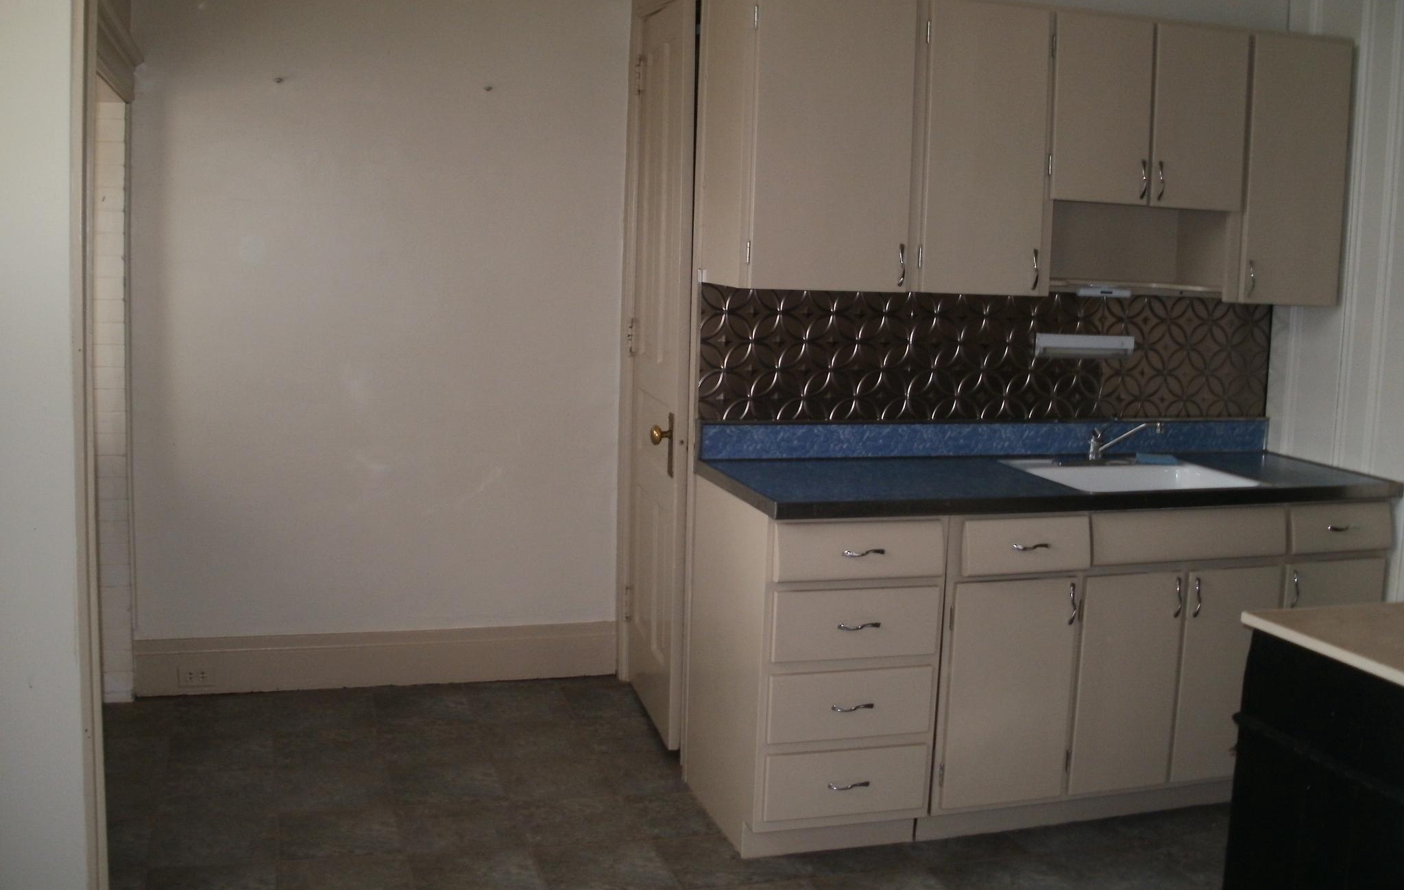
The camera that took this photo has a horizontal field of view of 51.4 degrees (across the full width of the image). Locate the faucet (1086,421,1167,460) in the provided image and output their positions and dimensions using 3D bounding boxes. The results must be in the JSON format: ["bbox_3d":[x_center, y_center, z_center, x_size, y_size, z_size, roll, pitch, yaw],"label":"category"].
[{"bbox_3d":[1.189,-0.019,4.098,0.055,0.150,0.235,-5,11,-38],"label":"faucet"}]

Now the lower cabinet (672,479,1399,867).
[{"bbox_3d":[0.919,0.541,4.007,1.827,0.870,0.578,-1,9,-19],"label":"lower cabinet"}]

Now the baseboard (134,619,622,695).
[{"bbox_3d":[-1.034,0.692,4.747,1.546,0.186,0.025,0,9,-17],"label":"baseboard"}]

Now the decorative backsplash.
[{"bbox_3d":[0.867,-0.252,4.157,1.833,0.366,0.015,-1,9,-19],"label":"decorative backsplash"}]

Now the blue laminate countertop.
[{"bbox_3d":[0.945,0.093,3.931,1.827,0.040,0.593,-1,9,-19],"label":"blue laminate countertop"}]

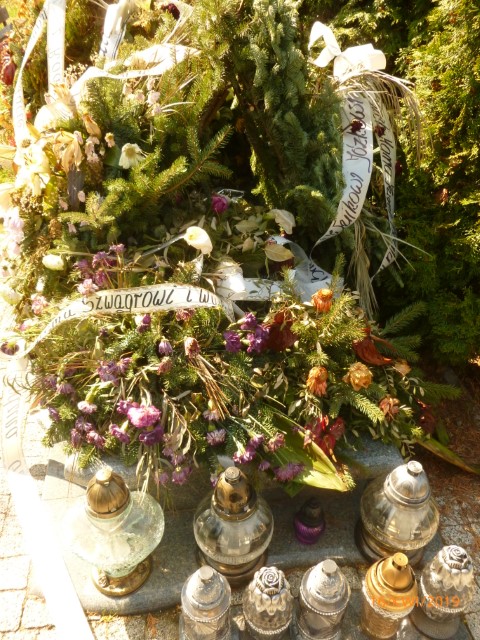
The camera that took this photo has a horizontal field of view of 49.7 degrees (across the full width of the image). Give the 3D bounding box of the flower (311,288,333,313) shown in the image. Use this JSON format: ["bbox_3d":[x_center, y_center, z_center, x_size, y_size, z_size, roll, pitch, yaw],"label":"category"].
[{"bbox_3d":[0.253,-0.060,1.607,0.065,0.069,0.065,0,30,0],"label":"flower"}]

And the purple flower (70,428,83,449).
[{"bbox_3d":[-0.404,0.293,1.280,0.028,0.045,0.034,-4,33,-10],"label":"purple flower"}]

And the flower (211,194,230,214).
[{"bbox_3d":[-0.068,-0.405,1.817,0.067,0.065,0.067,0,30,0],"label":"flower"}]

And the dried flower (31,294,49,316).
[{"bbox_3d":[-0.600,-0.043,1.550,0.052,0.058,0.051,0,31,0],"label":"dried flower"}]

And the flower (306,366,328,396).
[{"bbox_3d":[0.213,0.169,1.420,0.059,0.072,0.061,0,31,0],"label":"flower"}]

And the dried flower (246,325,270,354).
[{"bbox_3d":[0.054,0.057,1.522,0.067,0.081,0.067,0,30,0],"label":"dried flower"}]

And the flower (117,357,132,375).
[{"bbox_3d":[-0.319,0.126,1.430,0.043,0.044,0.040,0,31,0],"label":"flower"}]

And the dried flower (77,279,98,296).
[{"bbox_3d":[-0.465,-0.099,1.580,0.065,0.048,0.052,0,31,0],"label":"dried flower"}]

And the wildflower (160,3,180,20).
[{"bbox_3d":[-0.235,-1.043,1.750,0.068,0.058,0.058,0,34,0],"label":"wildflower"}]

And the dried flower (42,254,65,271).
[{"bbox_3d":[-0.548,-0.169,1.520,0.061,0.043,0.049,-4,33,-10],"label":"dried flower"}]

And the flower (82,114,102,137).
[{"bbox_3d":[-0.419,-0.552,1.470,0.057,0.059,0.054,0,34,0],"label":"flower"}]

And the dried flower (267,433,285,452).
[{"bbox_3d":[0.086,0.296,1.250,0.041,0.044,0.041,4,32,3],"label":"dried flower"}]

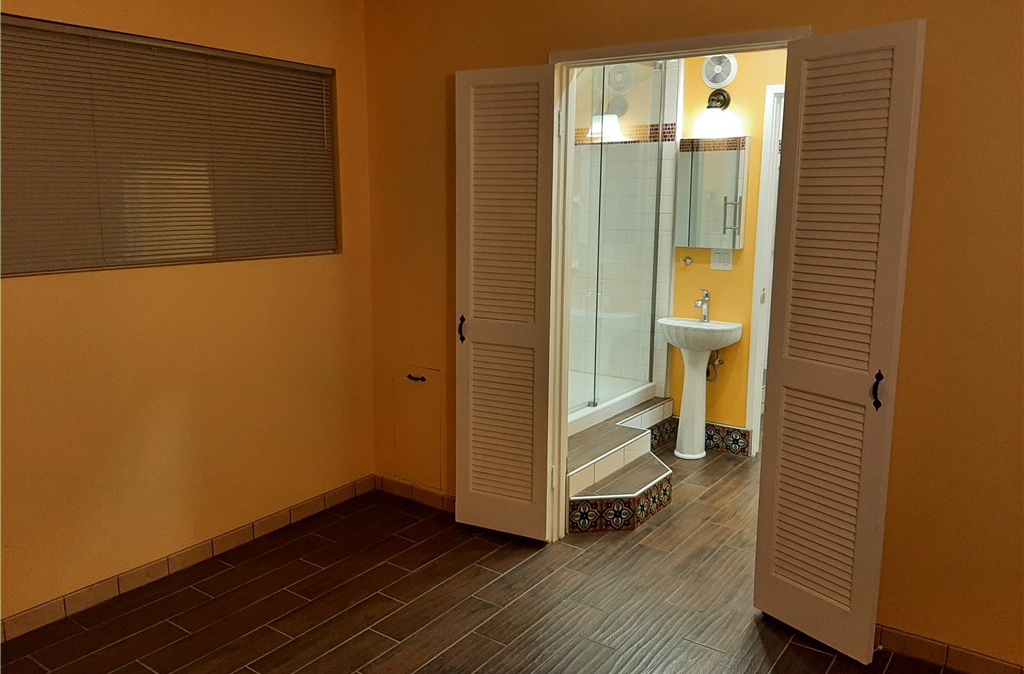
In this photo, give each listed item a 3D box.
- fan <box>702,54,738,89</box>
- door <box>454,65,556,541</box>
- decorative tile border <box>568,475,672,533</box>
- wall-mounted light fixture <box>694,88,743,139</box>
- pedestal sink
[{"bbox_3d":[1.181,-1.527,4.394,0.214,0.214,0.055,8,13,35],"label":"fan"},{"bbox_3d":[-0.039,-0.109,3.380,0.467,2.042,0.034,6,12,25],"label":"door"},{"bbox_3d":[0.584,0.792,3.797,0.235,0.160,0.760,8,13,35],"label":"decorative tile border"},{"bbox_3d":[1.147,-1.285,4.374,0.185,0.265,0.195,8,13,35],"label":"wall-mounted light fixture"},{"bbox_3d":[1.074,0.317,4.606,0.445,0.805,0.380,8,13,35],"label":"pedestal sink"}]

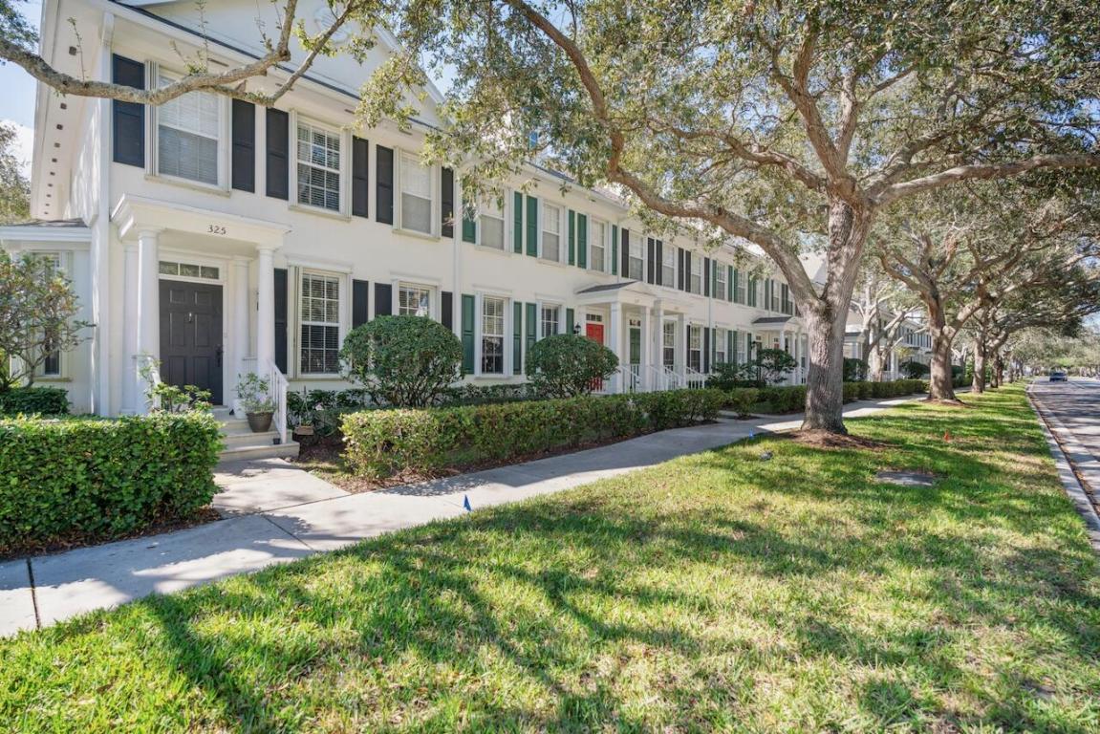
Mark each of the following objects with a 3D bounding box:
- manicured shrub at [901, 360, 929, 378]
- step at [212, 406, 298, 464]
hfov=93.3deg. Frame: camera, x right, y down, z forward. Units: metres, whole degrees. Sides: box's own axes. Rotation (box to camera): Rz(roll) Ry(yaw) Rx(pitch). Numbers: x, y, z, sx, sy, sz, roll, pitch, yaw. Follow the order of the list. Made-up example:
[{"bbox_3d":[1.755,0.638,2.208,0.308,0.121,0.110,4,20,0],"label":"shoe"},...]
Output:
[{"bbox_3d":[33.775,0.680,47.998,2.600,2.300,2.600,-1,-1,43],"label":"manicured shrub"},{"bbox_3d":[-4.914,1.054,7.570,1.750,0.560,1.760,-1,-1,43],"label":"step"}]

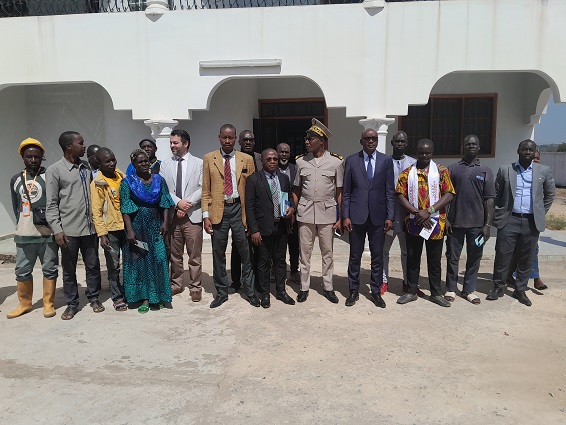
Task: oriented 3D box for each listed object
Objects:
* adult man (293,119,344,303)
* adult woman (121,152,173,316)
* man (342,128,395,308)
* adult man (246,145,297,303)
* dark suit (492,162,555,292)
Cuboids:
[{"bbox_3d":[0.376,-0.025,4.525,0.551,1.921,0.360,0,5,5],"label":"adult man"},{"bbox_3d":[-1.339,0.171,4.234,0.522,1.581,0.400,-2,5,-19],"label":"adult woman"},{"bbox_3d":[0.887,0.042,4.423,0.531,1.806,0.360,1,5,8],"label":"man"},{"bbox_3d":[-0.129,0.150,4.408,0.500,1.611,0.340,-2,6,-16],"label":"adult man"},{"bbox_3d":[2.549,0.166,4.525,0.575,1.386,0.360,3,6,30],"label":"dark suit"}]

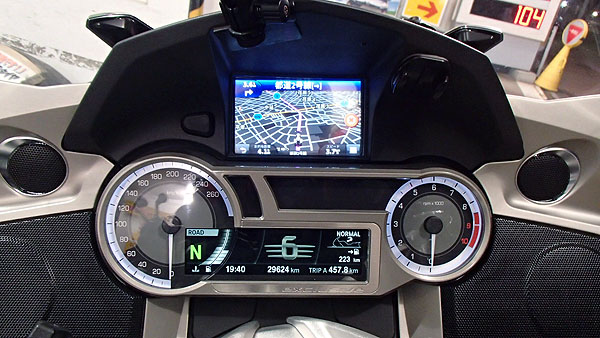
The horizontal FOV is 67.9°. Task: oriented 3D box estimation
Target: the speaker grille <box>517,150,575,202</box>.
[{"bbox_3d":[0.196,0.006,0.357,0.042,0.041,0.008,19,3,37],"label":"speaker grille"}]

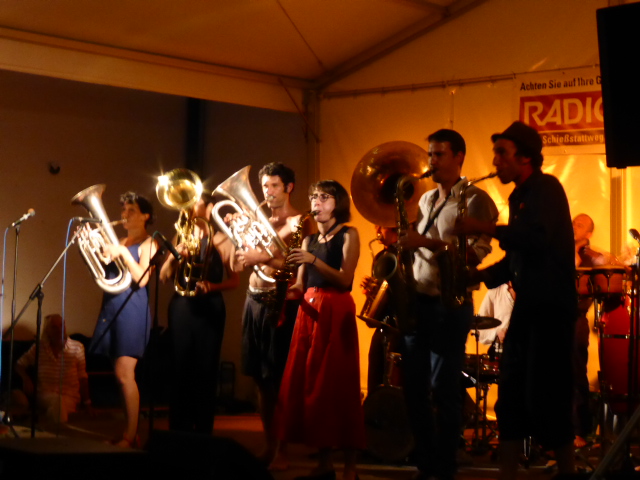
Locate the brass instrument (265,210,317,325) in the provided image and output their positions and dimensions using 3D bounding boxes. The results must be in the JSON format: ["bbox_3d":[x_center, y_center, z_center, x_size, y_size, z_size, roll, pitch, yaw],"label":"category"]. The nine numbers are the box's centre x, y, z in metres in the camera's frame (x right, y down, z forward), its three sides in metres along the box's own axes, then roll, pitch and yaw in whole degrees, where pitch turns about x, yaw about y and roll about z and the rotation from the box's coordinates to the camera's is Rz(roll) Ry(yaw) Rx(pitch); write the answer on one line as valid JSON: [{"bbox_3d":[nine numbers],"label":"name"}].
[{"bbox_3d":[-0.174,0.147,6.650,0.280,0.630,0.180,15,-6,-38],"label":"brass instrument"}]

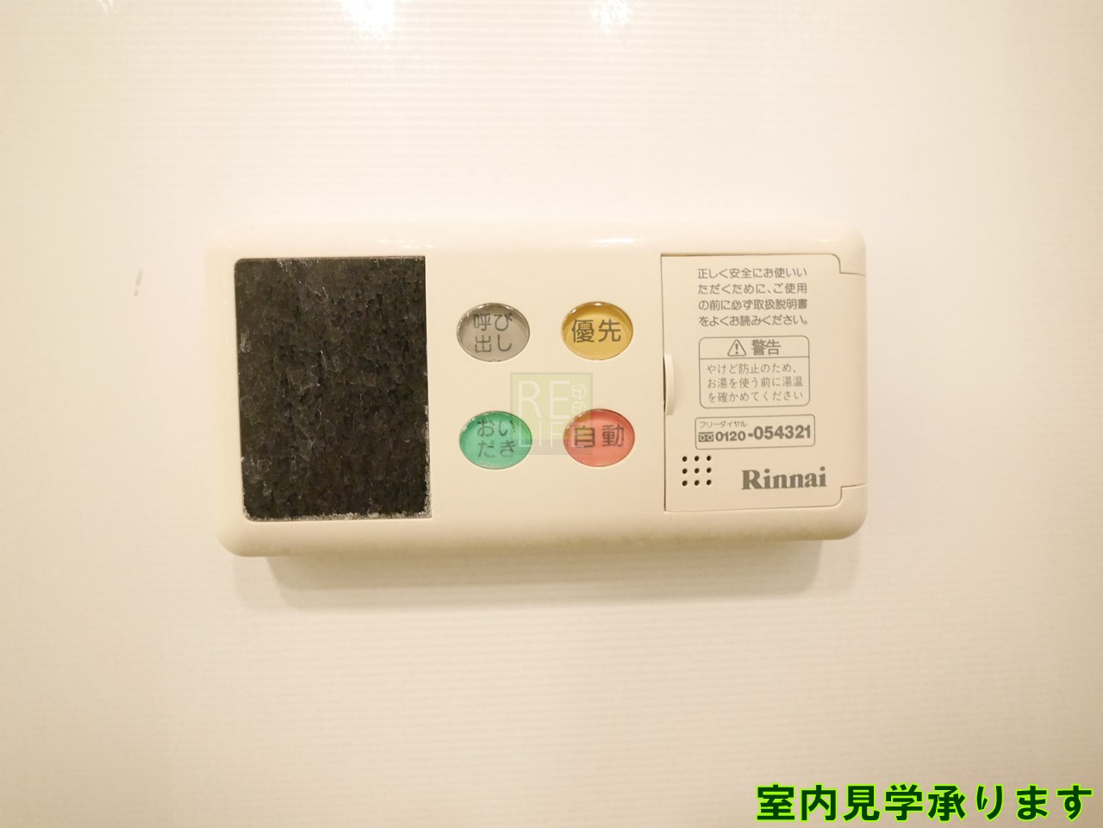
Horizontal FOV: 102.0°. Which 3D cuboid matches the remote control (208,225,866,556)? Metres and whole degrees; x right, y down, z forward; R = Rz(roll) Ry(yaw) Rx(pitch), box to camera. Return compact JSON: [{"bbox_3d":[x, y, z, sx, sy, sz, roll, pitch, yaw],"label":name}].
[{"bbox_3d":[-0.002,-0.008,0.134,0.185,0.092,0.025,-1,1,-2],"label":"remote control"}]

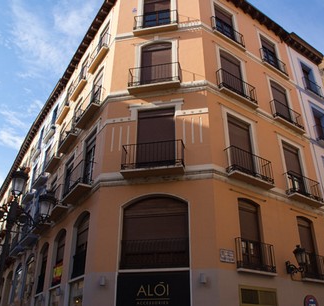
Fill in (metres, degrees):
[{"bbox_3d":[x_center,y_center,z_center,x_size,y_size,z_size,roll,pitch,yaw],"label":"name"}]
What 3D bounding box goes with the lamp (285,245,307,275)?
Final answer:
[{"bbox_3d":[4.576,3.641,11.791,0.420,0.899,0.779,20,-36,-30],"label":"lamp"}]

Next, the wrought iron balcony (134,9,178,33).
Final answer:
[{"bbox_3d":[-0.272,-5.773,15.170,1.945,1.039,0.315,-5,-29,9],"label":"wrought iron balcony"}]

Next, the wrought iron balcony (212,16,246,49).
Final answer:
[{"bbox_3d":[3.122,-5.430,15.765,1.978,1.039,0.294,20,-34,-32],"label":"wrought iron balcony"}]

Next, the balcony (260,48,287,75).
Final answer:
[{"bbox_3d":[5.978,-4.671,18.185,1.939,1.048,0.200,20,-36,-30],"label":"balcony"}]

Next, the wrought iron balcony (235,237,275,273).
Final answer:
[{"bbox_3d":[3.054,3.366,11.103,1.634,0.983,0.210,20,-36,-30],"label":"wrought iron balcony"}]

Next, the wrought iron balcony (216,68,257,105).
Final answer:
[{"bbox_3d":[3.262,-2.729,14.746,2.060,1.034,0.310,20,-36,-30],"label":"wrought iron balcony"}]

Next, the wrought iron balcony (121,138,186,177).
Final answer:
[{"bbox_3d":[-0.294,0.244,12.154,2.156,1.079,0.500,-5,-31,9],"label":"wrought iron balcony"}]

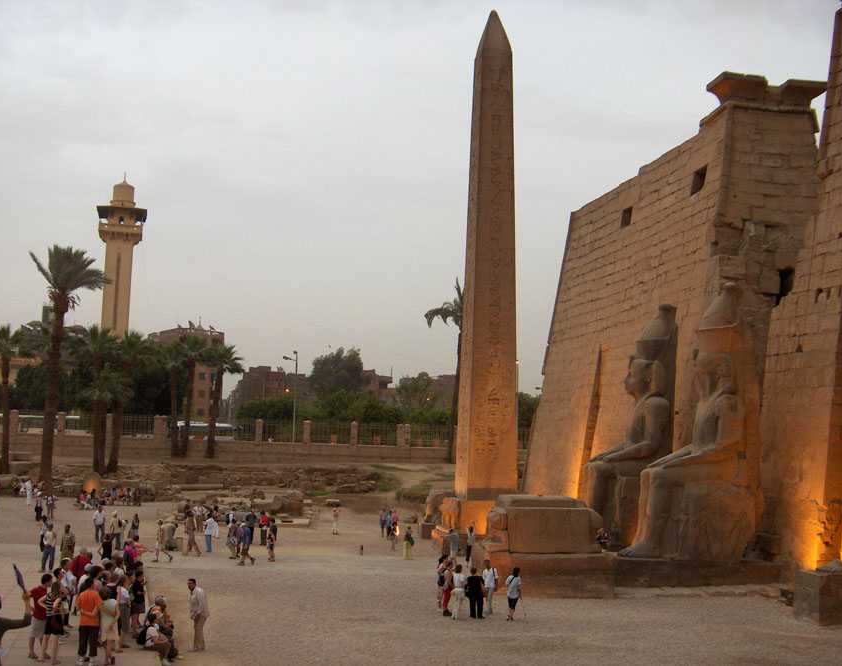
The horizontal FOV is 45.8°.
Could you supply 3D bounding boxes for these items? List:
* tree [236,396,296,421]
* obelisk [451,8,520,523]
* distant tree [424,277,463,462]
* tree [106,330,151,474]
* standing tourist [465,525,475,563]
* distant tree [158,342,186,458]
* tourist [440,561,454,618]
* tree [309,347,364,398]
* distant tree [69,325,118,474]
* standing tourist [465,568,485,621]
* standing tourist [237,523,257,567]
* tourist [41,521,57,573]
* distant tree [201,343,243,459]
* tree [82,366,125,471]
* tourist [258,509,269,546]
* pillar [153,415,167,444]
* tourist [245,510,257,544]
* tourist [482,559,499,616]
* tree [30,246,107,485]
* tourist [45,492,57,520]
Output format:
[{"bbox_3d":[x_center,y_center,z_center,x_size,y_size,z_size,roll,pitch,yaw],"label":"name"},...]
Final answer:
[{"bbox_3d":[-17.402,9.796,112.000,6.800,5.220,6.460,1,-7,0],"label":"tree"},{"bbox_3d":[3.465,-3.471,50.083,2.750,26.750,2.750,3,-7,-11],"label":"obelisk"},{"bbox_3d":[3.705,3.512,96.000,6.600,18.000,6.400,1,-6,2],"label":"distant tree"},{"bbox_3d":[-24.125,5.651,82.000,3.700,11.550,3.520,1,-7,0],"label":"tree"},{"bbox_3d":[2.350,9.969,47.029,0.500,1.670,0.360,5,-8,-30],"label":"standing tourist"},{"bbox_3d":[-23.962,6.447,96.000,3.400,11.070,3.230,1,-7,0],"label":"distant tree"},{"bbox_3d":[0.780,7.827,30.500,0.420,1.670,0.500,4,-8,-21],"label":"tourist"},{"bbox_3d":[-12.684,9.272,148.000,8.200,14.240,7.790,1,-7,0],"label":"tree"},{"bbox_3d":[-27.043,5.466,82.000,4.100,12.300,4.100,4,-6,-18],"label":"distant tree"},{"bbox_3d":[1.720,8.213,31.492,0.580,1.620,0.360,1,-7,3],"label":"standing tourist"},{"bbox_3d":[-6.909,8.384,39.500,0.680,1.690,0.500,3,-8,-11],"label":"standing tourist"},{"bbox_3d":[-13.508,7.823,36.436,0.550,1.780,0.360,2,-7,-9],"label":"tourist"},{"bbox_3d":[-18.939,6.360,94.000,4.000,10.900,4.000,3,-6,-11],"label":"distant tree"},{"bbox_3d":[-23.870,6.653,75.000,3.300,7.948,3.300,1,-8,0],"label":"tree"},{"bbox_3d":[-7.651,9.541,48.694,0.520,1.700,0.350,0,-7,11],"label":"tourist"},{"bbox_3d":[-22.457,8.319,86.000,1.100,2.550,1.100,3,-6,-15],"label":"pillar"},{"bbox_3d":[-8.037,9.222,47.300,0.540,1.660,0.380,0,-6,11],"label":"tourist"},{"bbox_3d":[2.243,8.220,32.215,0.550,1.760,0.360,-1,-7,18],"label":"tourist"},{"bbox_3d":[-24.697,2.543,69.500,5.300,16.900,5.100,3,-6,-21],"label":"tree"},{"bbox_3d":[-21.483,10.105,58.000,0.520,1.600,0.400,2,-6,0],"label":"tourist"}]

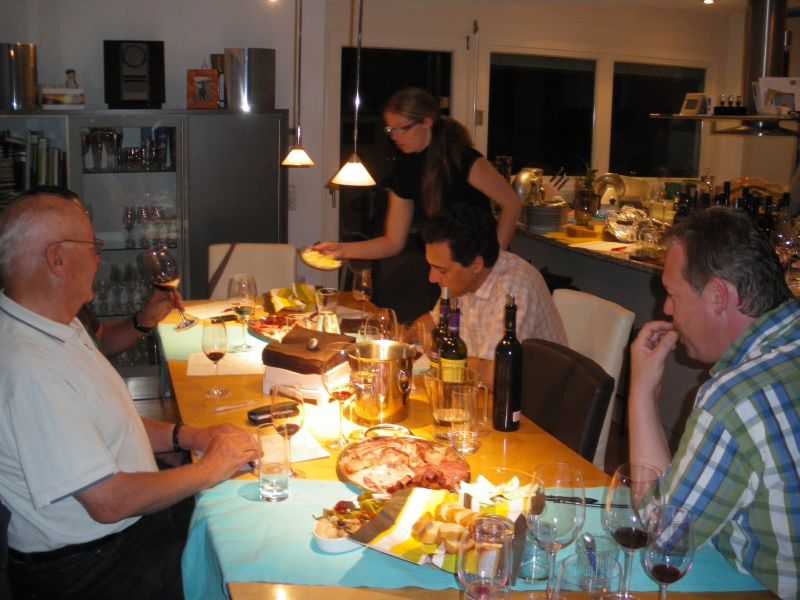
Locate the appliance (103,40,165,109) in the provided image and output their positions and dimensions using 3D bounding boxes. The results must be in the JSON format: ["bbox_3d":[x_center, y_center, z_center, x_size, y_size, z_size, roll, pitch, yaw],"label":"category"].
[{"bbox_3d":[-1.442,-1.216,4.517,0.320,0.355,0.170,-3,12,-19],"label":"appliance"}]

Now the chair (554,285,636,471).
[{"bbox_3d":[0.413,0.480,2.926,0.580,0.940,0.460,-3,12,-21],"label":"chair"}]

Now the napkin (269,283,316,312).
[{"bbox_3d":[-0.451,-0.006,3.471,0.200,0.085,0.190,1,12,0],"label":"napkin"}]

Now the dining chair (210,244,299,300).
[{"bbox_3d":[-0.694,0.213,4.002,0.440,0.910,0.550,-1,13,-12],"label":"dining chair"}]

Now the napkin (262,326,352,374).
[{"bbox_3d":[-0.281,0.154,2.531,0.225,0.055,0.225,8,13,29],"label":"napkin"}]

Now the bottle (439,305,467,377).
[{"bbox_3d":[0.150,0.158,2.291,0.073,0.292,0.073,1,12,0],"label":"bottle"}]

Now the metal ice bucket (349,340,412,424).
[{"bbox_3d":[-0.051,0.221,2.225,0.180,0.188,0.180,1,12,0],"label":"metal ice bucket"}]

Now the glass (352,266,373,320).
[{"bbox_3d":[-0.145,-0.031,3.335,0.080,0.203,0.080,1,12,0],"label":"glass"}]

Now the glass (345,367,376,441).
[{"bbox_3d":[-0.102,0.262,2.135,0.082,0.184,0.082,1,12,-3],"label":"glass"}]

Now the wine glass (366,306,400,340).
[{"bbox_3d":[-0.053,0.149,2.436,0.090,0.239,0.090,1,12,0],"label":"wine glass"}]

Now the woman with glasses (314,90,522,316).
[{"bbox_3d":[0.050,-0.022,3.402,0.600,1.660,0.600,-10,16,-41],"label":"woman with glasses"}]

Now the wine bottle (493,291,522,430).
[{"bbox_3d":[0.280,0.167,2.147,0.074,0.340,0.074,1,12,0],"label":"wine bottle"}]

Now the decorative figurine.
[{"bbox_3d":[-1.724,-1.162,4.366,0.070,0.108,0.065,-3,12,-19],"label":"decorative figurine"}]

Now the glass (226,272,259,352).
[{"bbox_3d":[-0.559,0.046,2.967,0.104,0.254,0.104,-1,12,-11],"label":"glass"}]

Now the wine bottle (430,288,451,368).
[{"bbox_3d":[0.132,0.129,2.493,0.076,0.310,0.076,2,12,3],"label":"wine bottle"}]

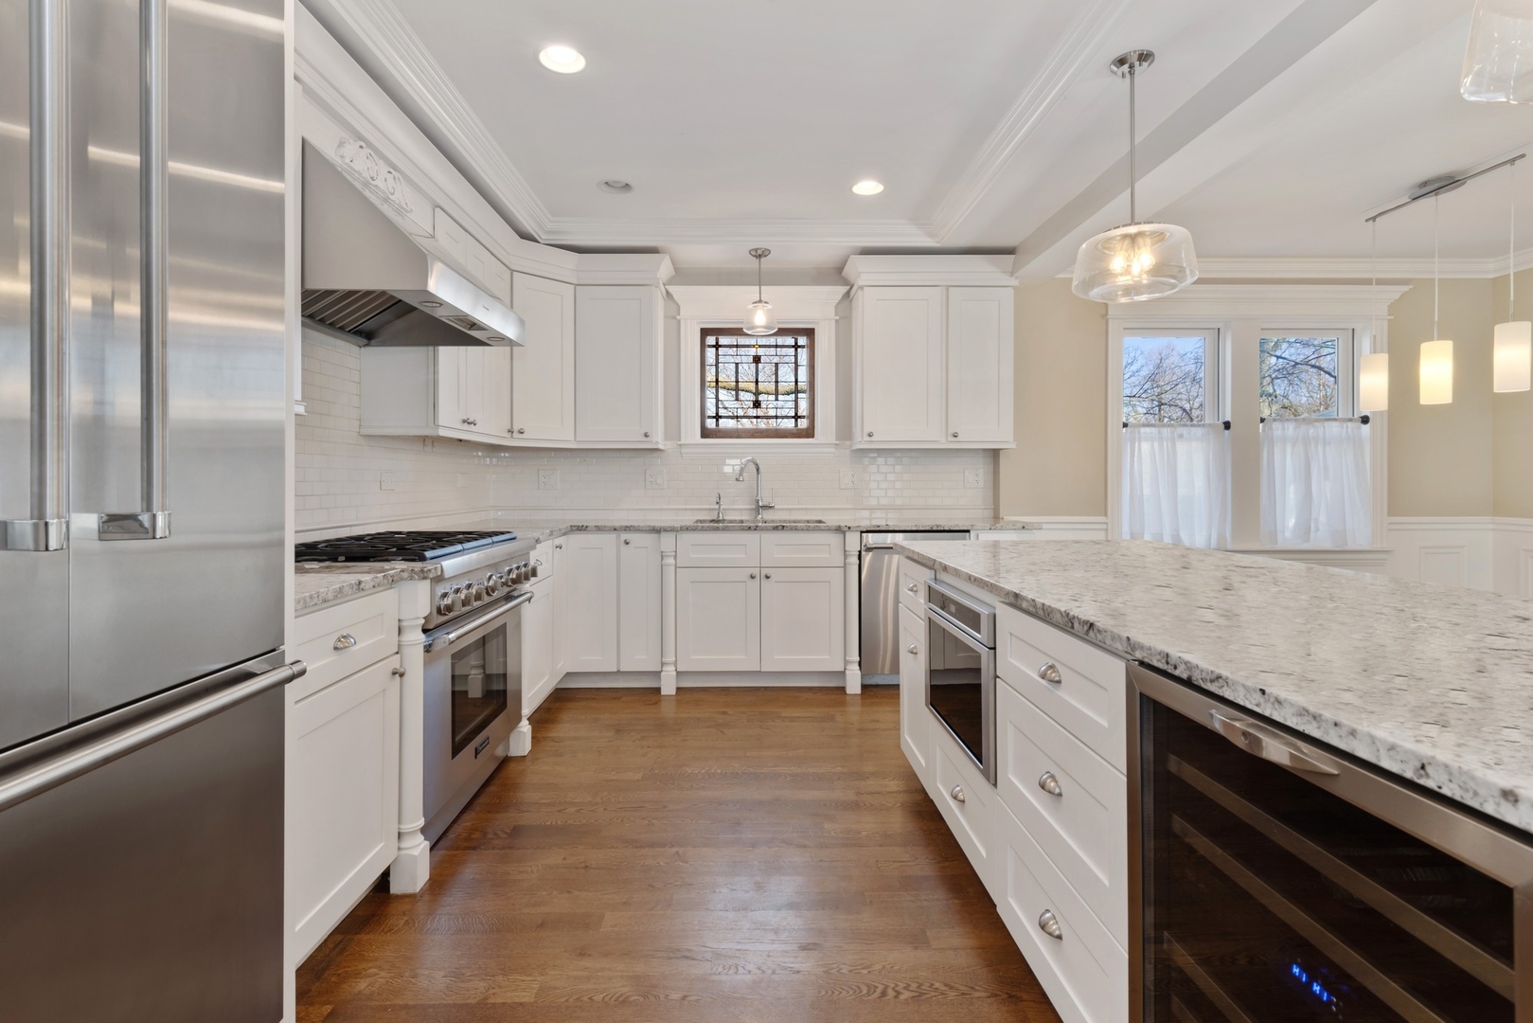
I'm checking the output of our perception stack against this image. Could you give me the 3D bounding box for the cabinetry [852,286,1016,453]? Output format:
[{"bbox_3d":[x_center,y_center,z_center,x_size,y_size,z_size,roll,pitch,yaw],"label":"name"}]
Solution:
[{"bbox_3d":[0.996,-0.854,4.385,0.902,0.960,0.350,0,1,-1],"label":"cabinetry"}]

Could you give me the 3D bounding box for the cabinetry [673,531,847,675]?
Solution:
[{"bbox_3d":[-0.041,0.483,4.255,0.930,0.770,0.600,0,1,-1],"label":"cabinetry"}]

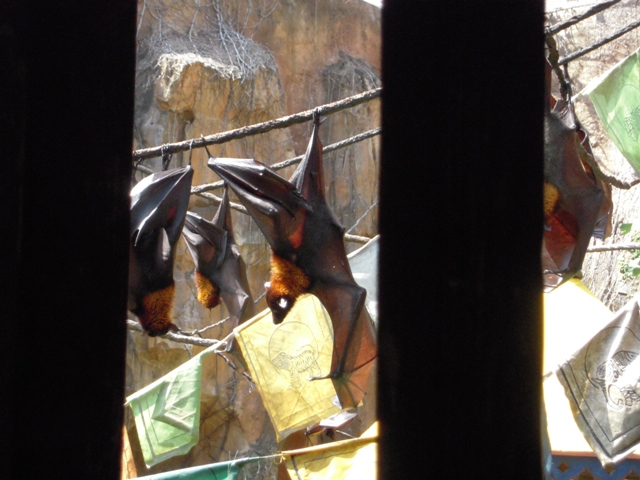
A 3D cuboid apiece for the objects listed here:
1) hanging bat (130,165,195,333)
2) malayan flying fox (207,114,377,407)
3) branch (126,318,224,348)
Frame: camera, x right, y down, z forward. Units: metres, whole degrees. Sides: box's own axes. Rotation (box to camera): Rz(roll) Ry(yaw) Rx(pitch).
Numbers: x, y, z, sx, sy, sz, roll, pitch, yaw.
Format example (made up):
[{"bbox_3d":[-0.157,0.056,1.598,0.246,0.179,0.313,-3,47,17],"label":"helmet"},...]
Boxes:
[{"bbox_3d":[-0.364,0.014,4.500,0.180,0.390,0.180,1,-5,-3],"label":"hanging bat"},{"bbox_3d":[-0.058,0.047,4.500,0.380,0.640,0.220,0,-5,12],"label":"malayan flying fox"},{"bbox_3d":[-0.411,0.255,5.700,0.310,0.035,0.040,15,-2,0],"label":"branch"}]

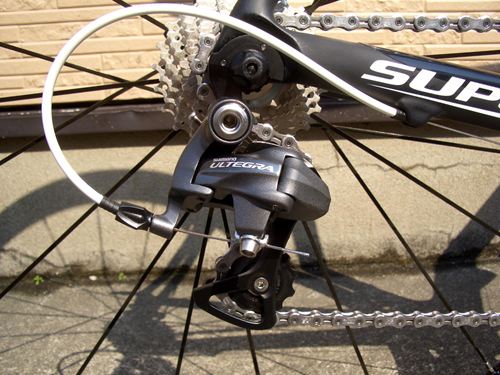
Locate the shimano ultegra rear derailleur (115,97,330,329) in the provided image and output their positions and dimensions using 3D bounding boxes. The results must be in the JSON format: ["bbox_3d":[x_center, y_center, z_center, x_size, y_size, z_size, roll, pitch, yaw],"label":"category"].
[{"bbox_3d":[-0.012,0.017,0.241,0.101,0.120,0.055,-2,11,-12],"label":"shimano ultegra rear derailleur"}]

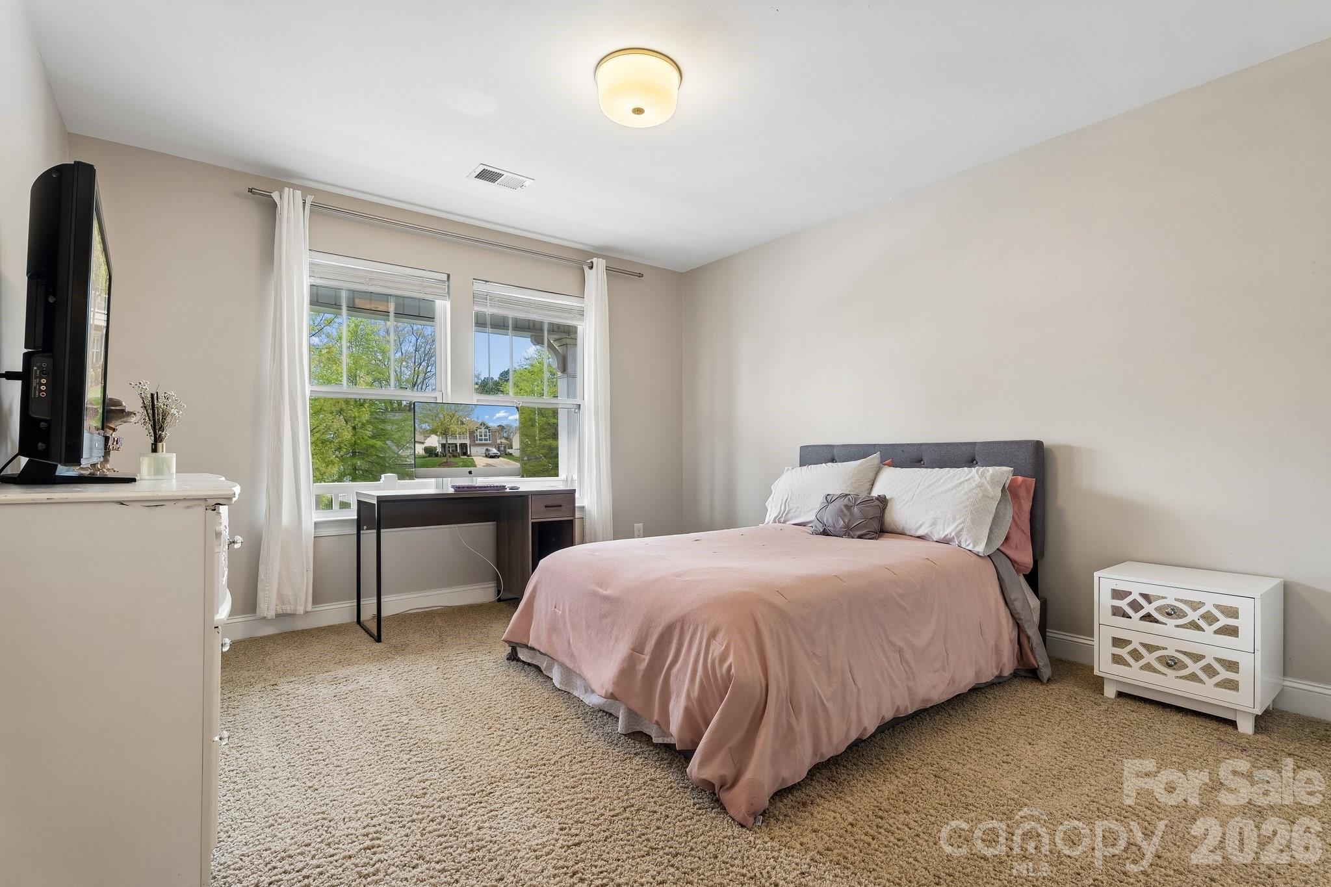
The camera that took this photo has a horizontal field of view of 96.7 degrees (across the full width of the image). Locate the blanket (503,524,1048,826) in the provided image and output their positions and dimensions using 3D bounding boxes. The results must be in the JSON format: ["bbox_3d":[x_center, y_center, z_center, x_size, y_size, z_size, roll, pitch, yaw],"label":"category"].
[{"bbox_3d":[0.427,0.732,2.682,1.730,0.570,1.660,0,0,-38],"label":"blanket"}]

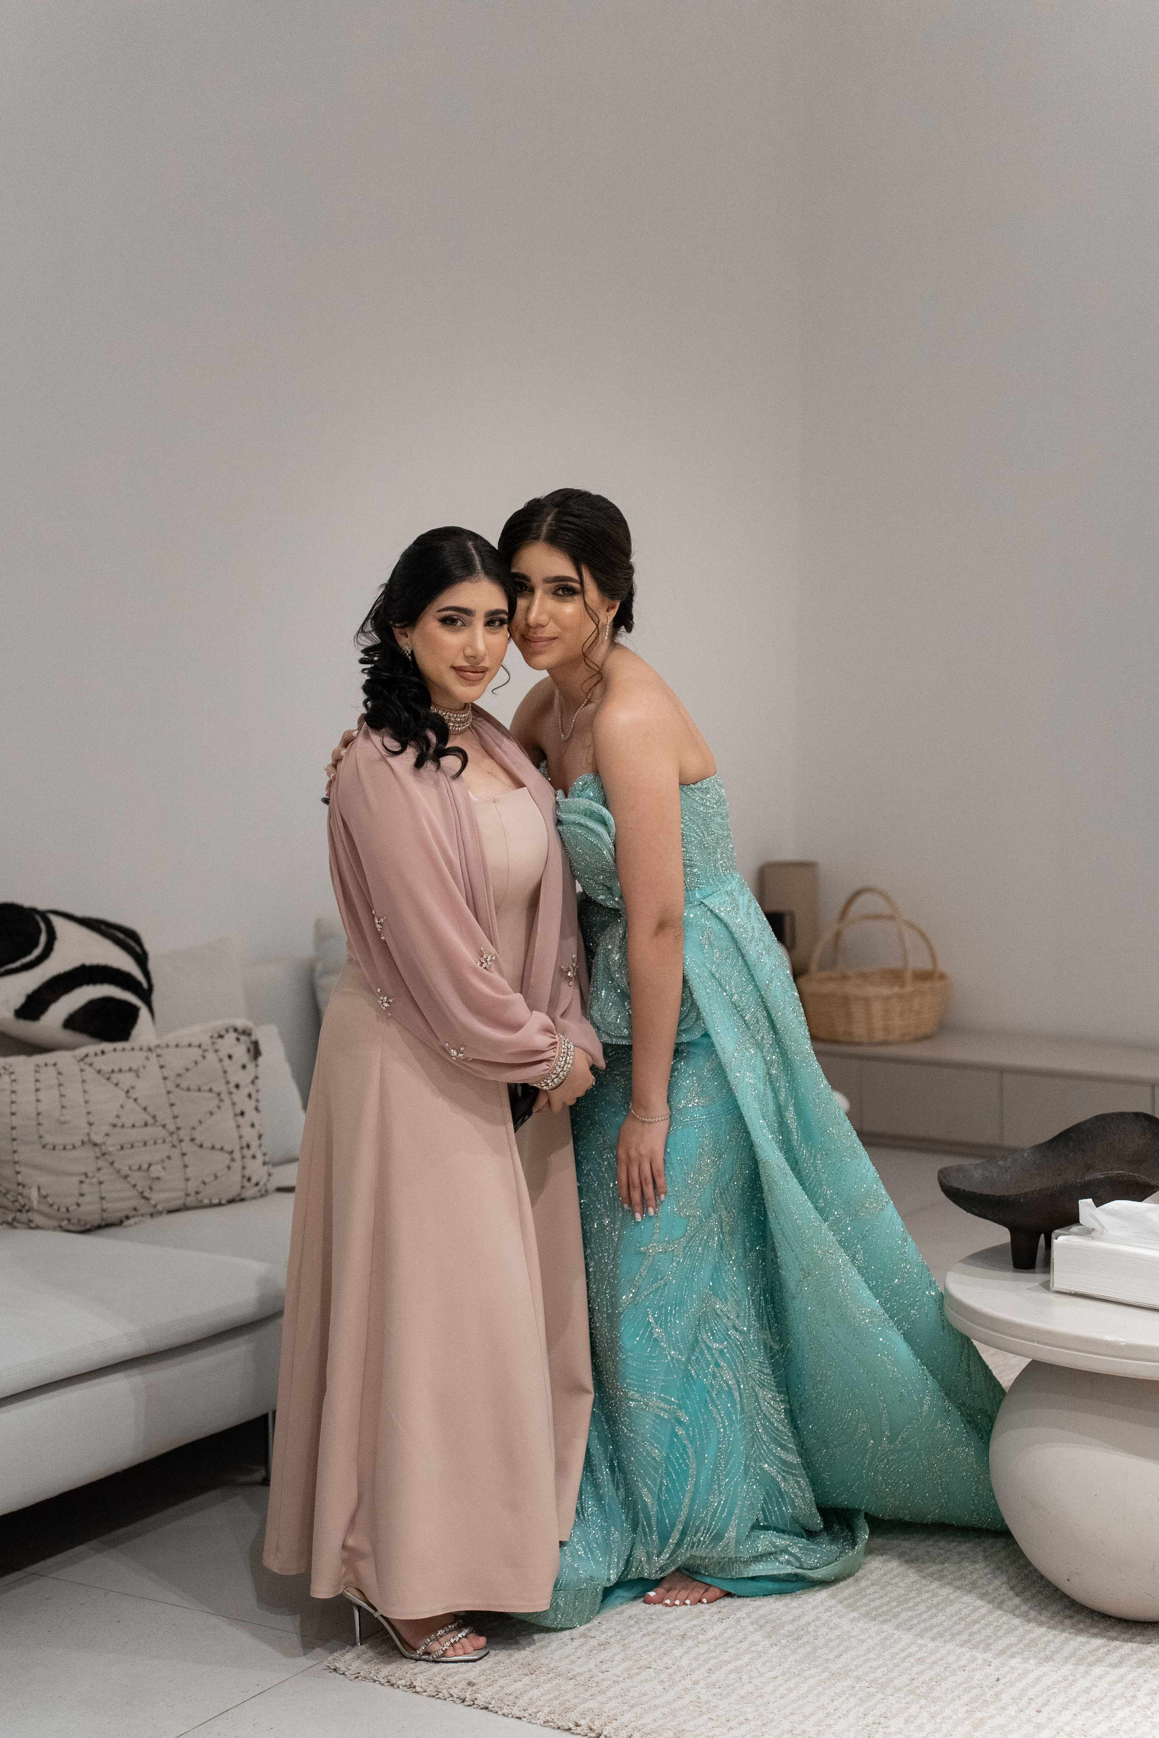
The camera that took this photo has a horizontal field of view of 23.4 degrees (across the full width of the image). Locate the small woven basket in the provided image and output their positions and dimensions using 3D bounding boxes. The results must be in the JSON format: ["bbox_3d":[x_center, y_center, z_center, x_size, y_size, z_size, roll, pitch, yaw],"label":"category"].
[{"bbox_3d":[0.863,0.271,8.200,0.450,0.435,0.425,2,5,20],"label":"small woven basket"}]

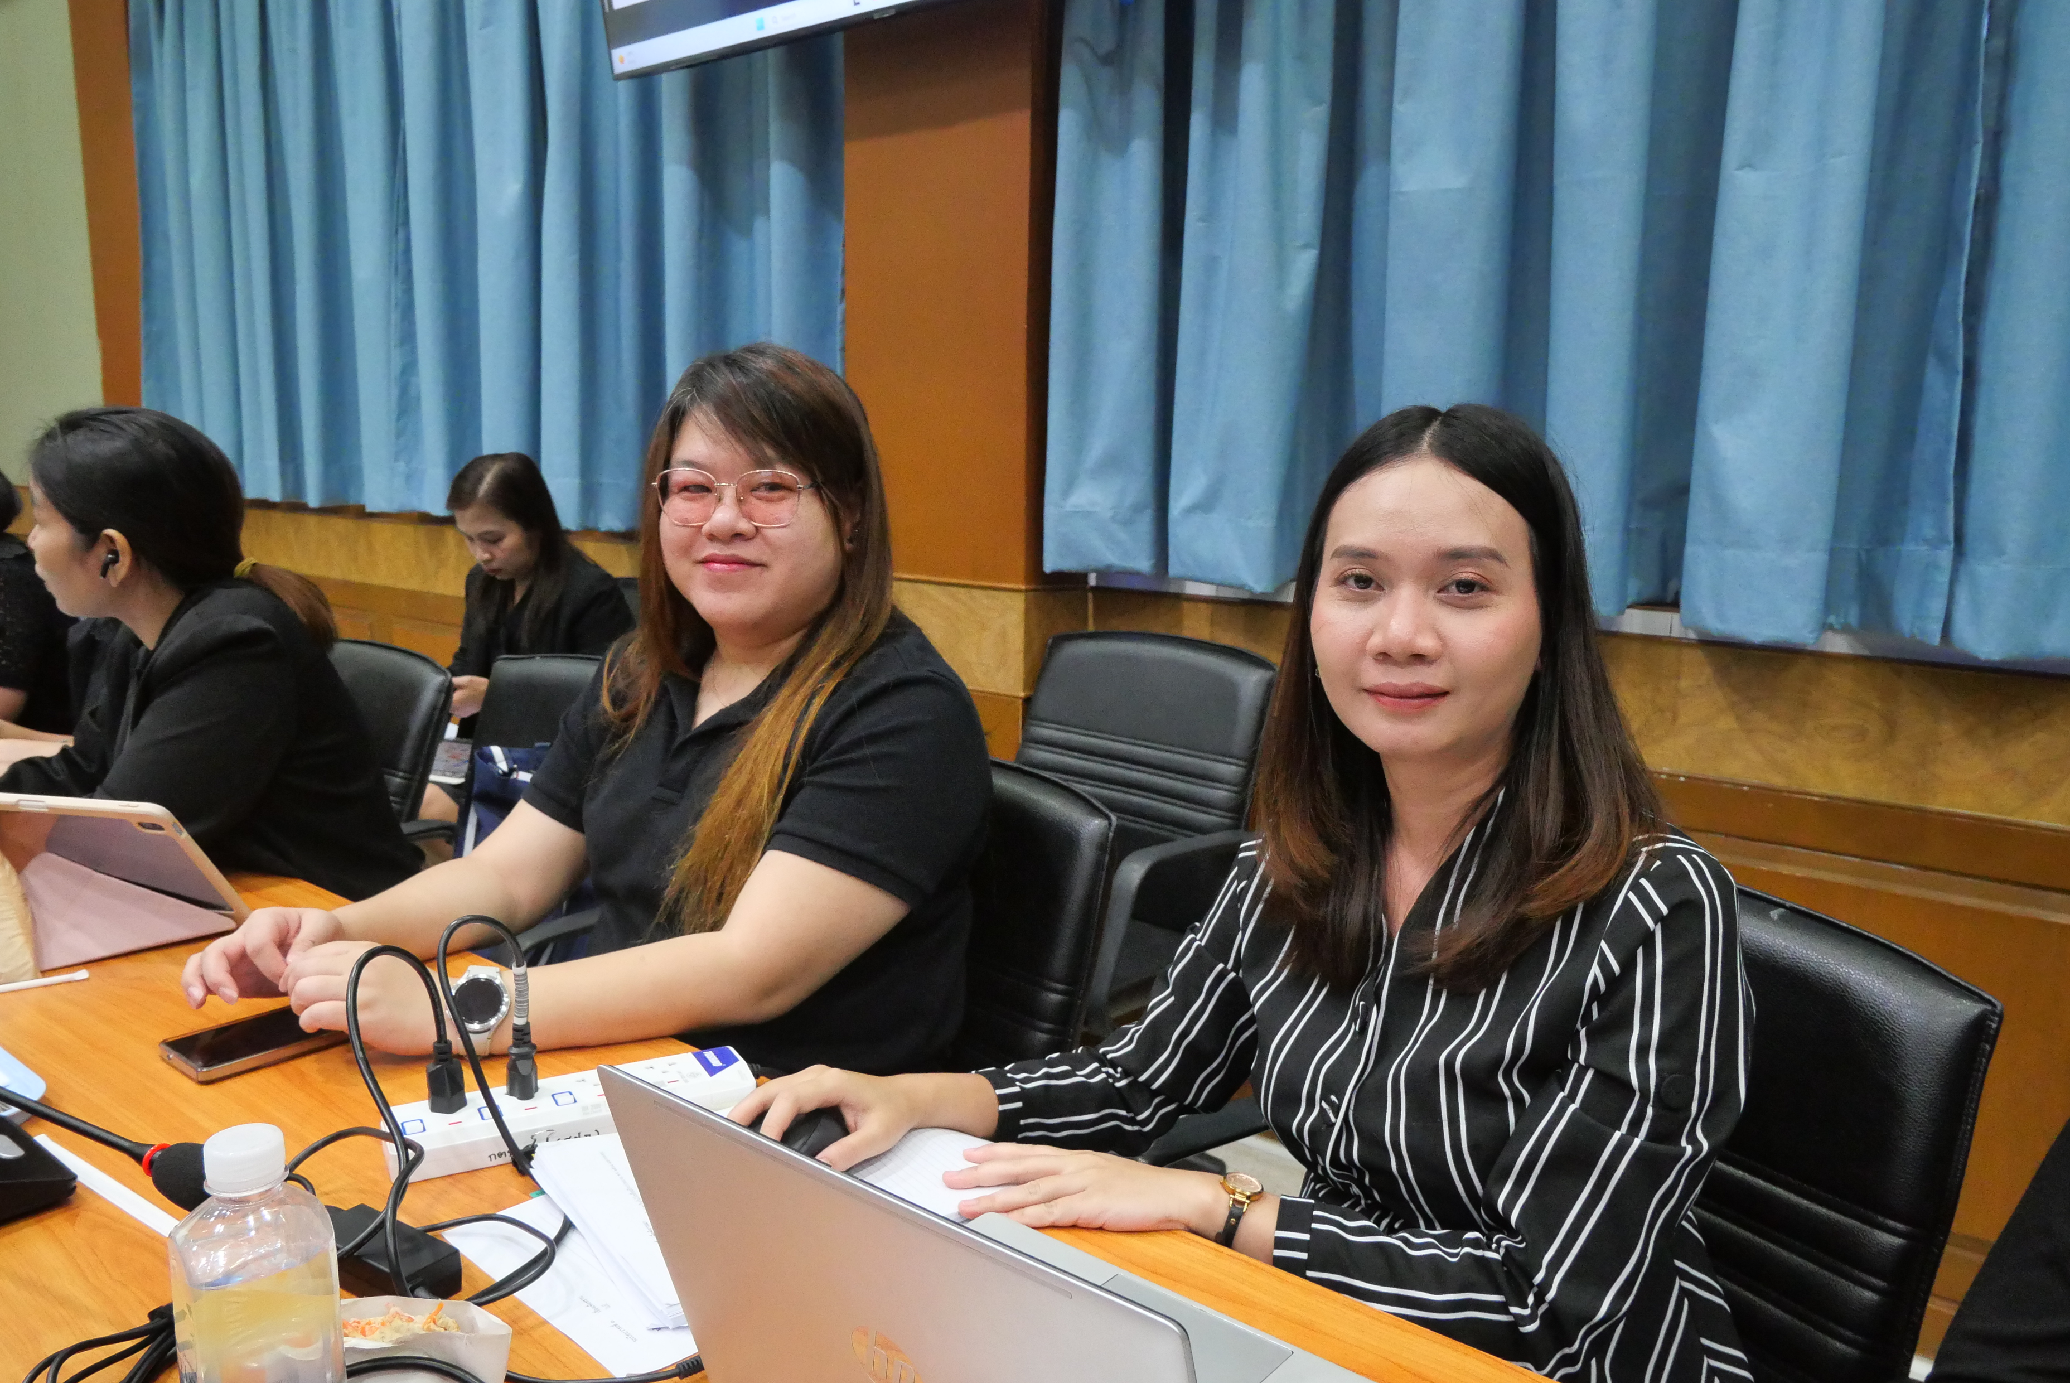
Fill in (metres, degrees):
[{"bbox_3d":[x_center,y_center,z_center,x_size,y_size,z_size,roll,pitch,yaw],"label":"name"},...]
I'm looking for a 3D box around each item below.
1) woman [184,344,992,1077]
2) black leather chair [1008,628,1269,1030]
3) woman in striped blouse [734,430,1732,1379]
[{"bbox_3d":[-0.334,0.361,1.227,0.560,1.315,0.650,8,11,36],"label":"woman"},{"bbox_3d":[0.052,0.390,2.315,0.570,0.930,0.610,9,12,41],"label":"black leather chair"},{"bbox_3d":[0.117,0.445,0.922,0.560,1.265,0.620,7,11,30],"label":"woman in striped blouse"}]

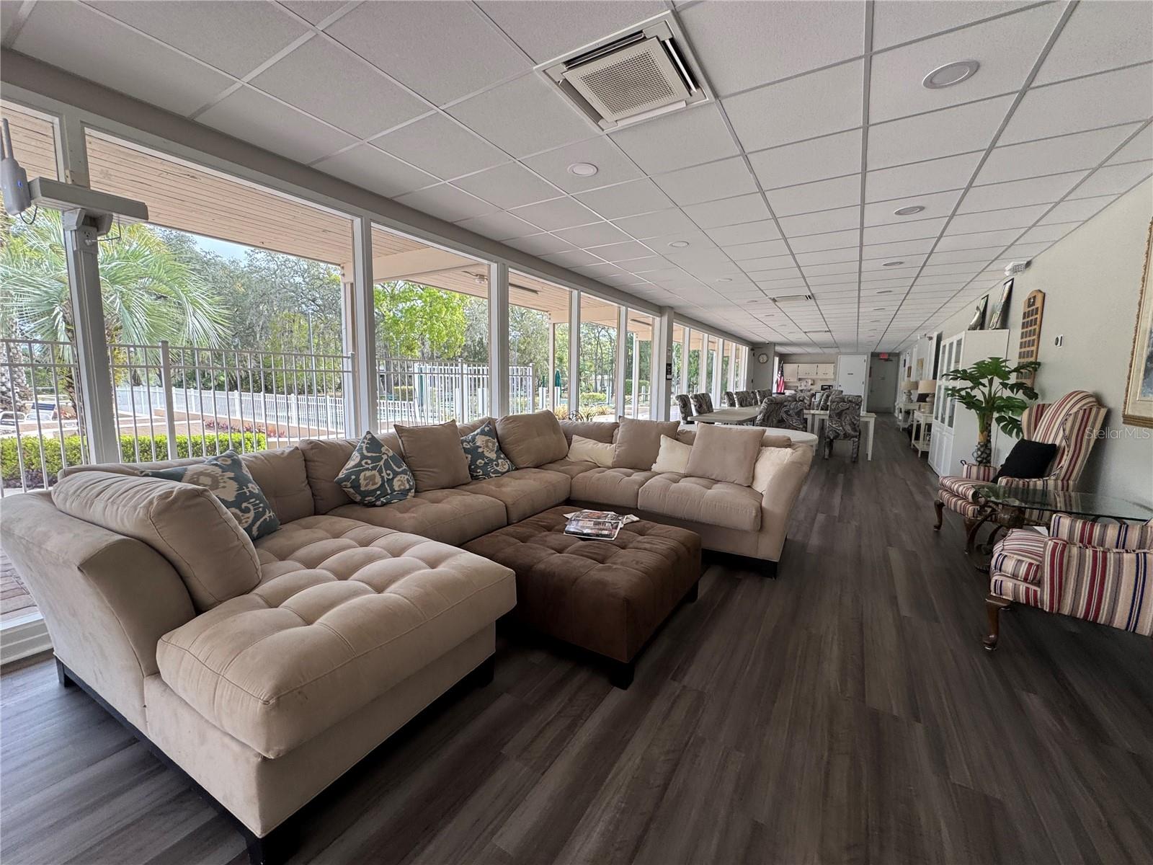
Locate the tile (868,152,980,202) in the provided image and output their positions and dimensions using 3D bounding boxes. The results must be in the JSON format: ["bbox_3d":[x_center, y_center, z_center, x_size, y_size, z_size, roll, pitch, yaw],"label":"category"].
[{"bbox_3d":[2.248,-1.661,3.069,0.601,0.025,0.600,5,7,30],"label":"tile"}]

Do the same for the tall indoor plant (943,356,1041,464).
[{"bbox_3d":[3.975,0.049,4.548,0.710,1.540,0.700,4,7,31],"label":"tall indoor plant"}]

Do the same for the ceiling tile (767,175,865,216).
[{"bbox_3d":[1.723,-1.698,3.367,0.603,0.024,0.606,4,7,31],"label":"ceiling tile"}]

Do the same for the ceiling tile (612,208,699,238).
[{"bbox_3d":[0.682,-1.773,3.986,0.603,0.024,0.606,4,7,31],"label":"ceiling tile"}]

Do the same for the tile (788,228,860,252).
[{"bbox_3d":[2.346,-1.810,4.420,0.601,0.025,0.600,5,7,30],"label":"tile"}]

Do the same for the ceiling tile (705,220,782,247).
[{"bbox_3d":[1.519,-1.788,4.202,0.603,0.024,0.606,4,7,31],"label":"ceiling tile"}]

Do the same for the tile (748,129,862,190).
[{"bbox_3d":[1.411,-1.649,2.857,0.601,0.025,0.600,5,7,30],"label":"tile"}]

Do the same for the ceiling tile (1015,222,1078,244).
[{"bbox_3d":[4.109,-1.750,4.086,0.314,0.025,0.600,5,7,30],"label":"ceiling tile"}]

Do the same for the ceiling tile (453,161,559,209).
[{"bbox_3d":[-0.469,-1.719,3.273,0.595,0.020,0.595,4,7,31],"label":"ceiling tile"}]

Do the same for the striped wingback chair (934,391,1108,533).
[{"bbox_3d":[3.305,0.279,3.534,0.760,1.190,0.710,3,7,19],"label":"striped wingback chair"}]

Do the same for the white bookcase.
[{"bbox_3d":[5.378,-0.358,6.498,0.415,1.916,1.800,5,7,30],"label":"white bookcase"}]

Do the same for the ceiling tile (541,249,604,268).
[{"bbox_3d":[-0.021,-1.900,5.118,0.560,0.024,0.606,4,7,31],"label":"ceiling tile"}]

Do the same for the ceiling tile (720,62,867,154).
[{"bbox_3d":[1.101,-1.604,2.340,0.595,0.020,0.595,4,7,31],"label":"ceiling tile"}]

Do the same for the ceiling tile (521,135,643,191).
[{"bbox_3d":[0.054,-1.681,2.962,0.595,0.020,0.595,4,7,31],"label":"ceiling tile"}]

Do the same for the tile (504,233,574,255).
[{"bbox_3d":[-0.363,-1.867,4.608,0.570,0.025,0.600,5,7,30],"label":"tile"}]

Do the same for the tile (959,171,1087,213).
[{"bbox_3d":[3.103,-1.690,3.303,0.595,0.020,0.595,4,7,31],"label":"tile"}]

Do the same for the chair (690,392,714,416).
[{"bbox_3d":[2.275,-0.100,7.736,0.620,1.045,0.480,5,8,35],"label":"chair"}]

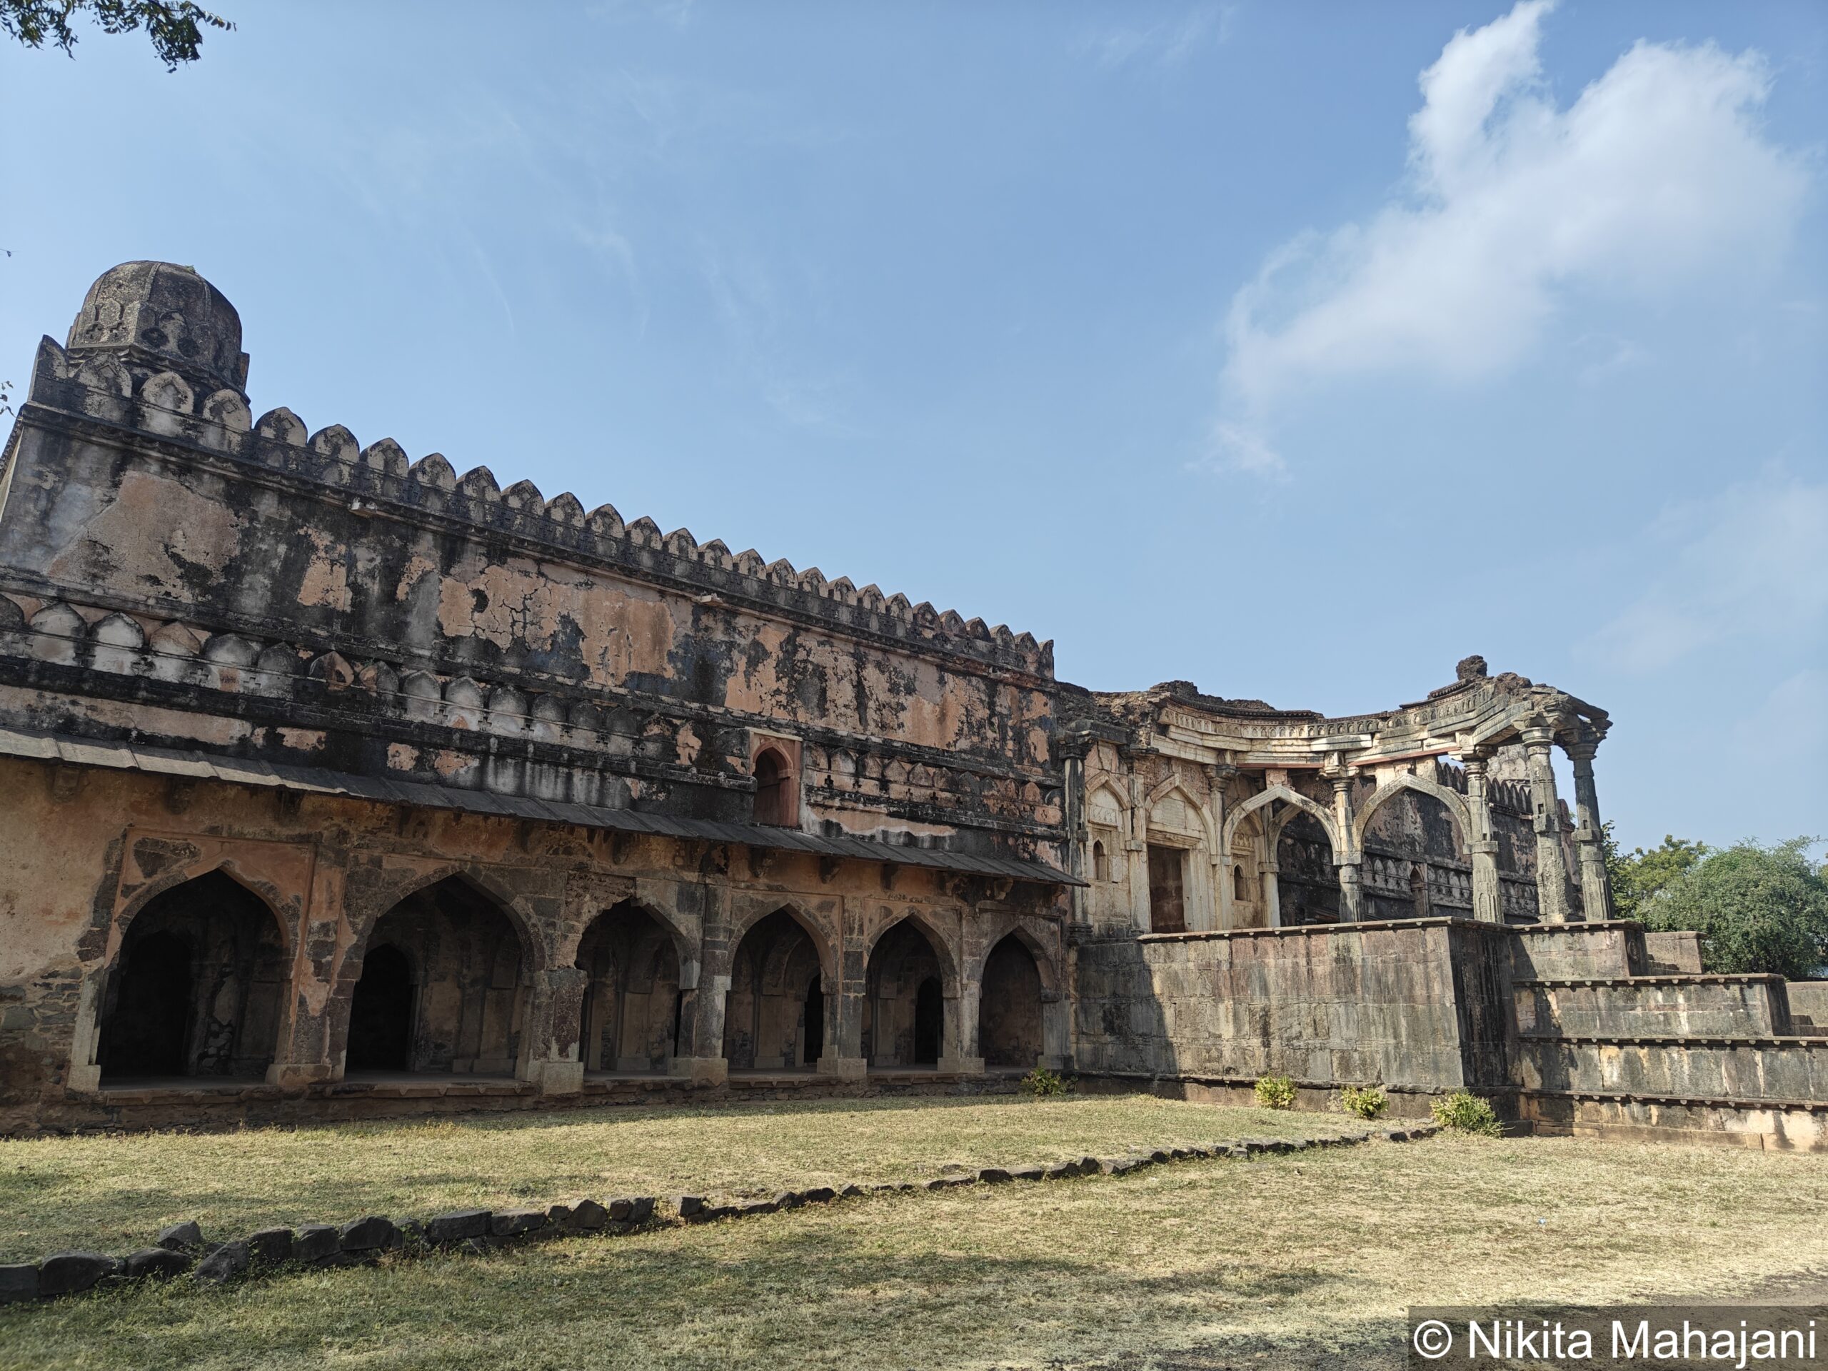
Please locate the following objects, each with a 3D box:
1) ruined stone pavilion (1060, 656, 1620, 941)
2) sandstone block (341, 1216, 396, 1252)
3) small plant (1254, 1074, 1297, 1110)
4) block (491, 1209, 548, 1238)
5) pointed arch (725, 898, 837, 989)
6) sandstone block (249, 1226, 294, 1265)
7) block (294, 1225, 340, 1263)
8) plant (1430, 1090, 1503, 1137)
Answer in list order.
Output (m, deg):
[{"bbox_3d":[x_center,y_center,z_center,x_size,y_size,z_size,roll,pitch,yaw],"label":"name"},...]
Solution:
[{"bbox_3d":[9.842,2.567,28.803,9.576,6.783,8.778,14,-20,-41],"label":"ruined stone pavilion"},{"bbox_3d":[-3.778,3.803,8.788,0.343,0.217,0.300,14,-20,-41],"label":"sandstone block"},{"bbox_3d":[6.285,7.075,22.058,0.718,0.585,0.745,14,-20,-41],"label":"small plant"},{"bbox_3d":[-2.987,4.067,9.586,0.416,0.188,0.280,14,-20,-41],"label":"block"},{"bbox_3d":[-2.404,4.445,21.827,2.280,1.580,0.500,13,-19,-39],"label":"pointed arch"},{"bbox_3d":[-3.969,3.450,7.821,0.220,0.210,0.240,13,-19,-39],"label":"sandstone block"},{"bbox_3d":[-3.999,3.745,8.501,0.247,0.227,0.300,14,-20,-41],"label":"block"},{"bbox_3d":[8.242,6.389,18.900,1.000,0.700,0.950,13,-19,-39],"label":"plant"}]

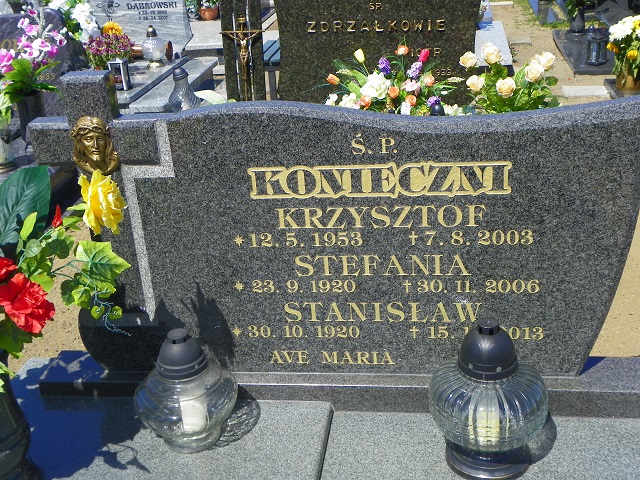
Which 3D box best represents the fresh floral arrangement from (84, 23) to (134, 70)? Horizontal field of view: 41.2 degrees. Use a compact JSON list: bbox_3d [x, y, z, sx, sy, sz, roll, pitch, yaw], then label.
[{"bbox_3d":[-1.334,-1.198,5.350,0.310,0.310,0.290,0,24,9],"label":"fresh floral arrangement"}]

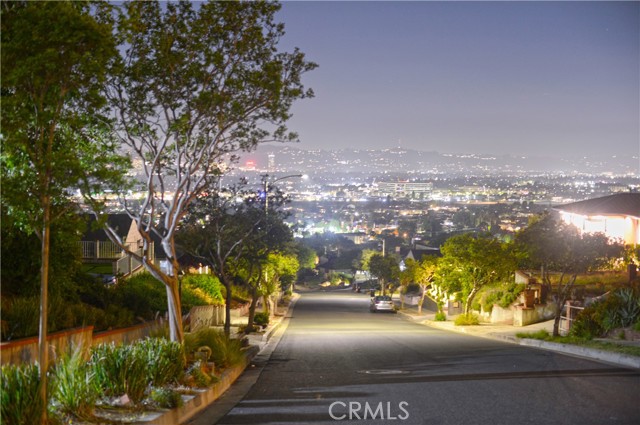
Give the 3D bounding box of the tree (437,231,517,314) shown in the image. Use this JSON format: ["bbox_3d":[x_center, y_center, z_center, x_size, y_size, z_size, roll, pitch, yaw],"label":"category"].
[{"bbox_3d":[9.760,4.000,55.000,4.830,5.510,4.690,0,3,0],"label":"tree"}]

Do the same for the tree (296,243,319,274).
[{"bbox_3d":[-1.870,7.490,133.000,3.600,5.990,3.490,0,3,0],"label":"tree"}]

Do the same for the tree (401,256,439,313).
[{"bbox_3d":[8.410,6.170,75.000,3.210,4.900,3.110,0,3,0],"label":"tree"}]

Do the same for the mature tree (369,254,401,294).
[{"bbox_3d":[7.770,7.590,107.000,3.860,5.540,3.740,0,3,0],"label":"mature tree"}]

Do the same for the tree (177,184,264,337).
[{"bbox_3d":[-3.770,1.820,34.000,3.520,5.940,3.420,0,3,0],"label":"tree"}]

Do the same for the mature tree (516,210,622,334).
[{"bbox_3d":[9.800,2.440,35.000,4.260,4.890,4.130,0,3,0],"label":"mature tree"}]

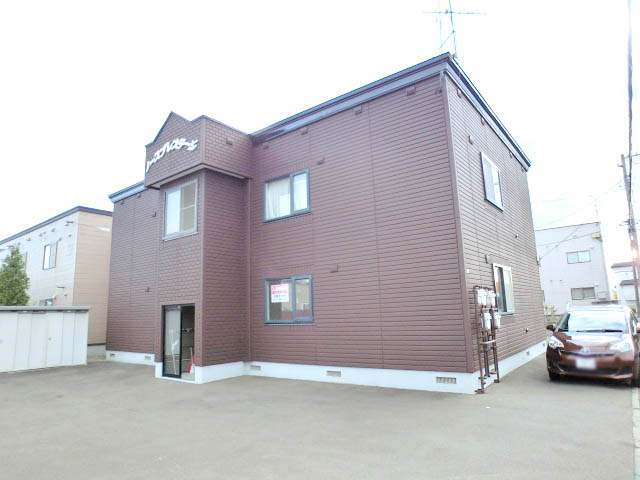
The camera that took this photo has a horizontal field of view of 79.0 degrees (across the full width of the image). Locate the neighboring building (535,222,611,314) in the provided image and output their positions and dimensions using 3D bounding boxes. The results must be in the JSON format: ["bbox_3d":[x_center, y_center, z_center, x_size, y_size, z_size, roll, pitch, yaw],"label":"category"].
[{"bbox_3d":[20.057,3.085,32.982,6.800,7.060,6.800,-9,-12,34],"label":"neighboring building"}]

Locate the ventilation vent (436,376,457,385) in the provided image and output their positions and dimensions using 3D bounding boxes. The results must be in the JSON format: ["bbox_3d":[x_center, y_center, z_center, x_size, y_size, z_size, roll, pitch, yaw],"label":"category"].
[{"bbox_3d":[2.466,2.765,7.617,0.388,0.112,0.050,-9,-12,34],"label":"ventilation vent"}]

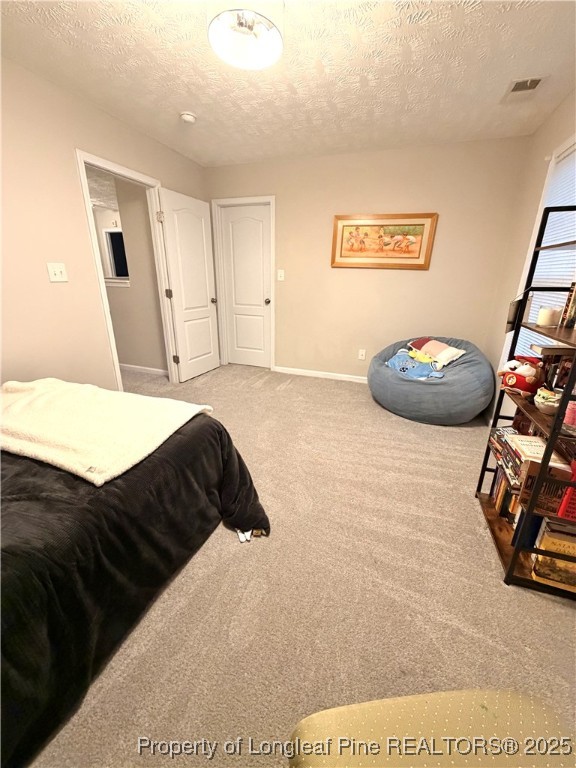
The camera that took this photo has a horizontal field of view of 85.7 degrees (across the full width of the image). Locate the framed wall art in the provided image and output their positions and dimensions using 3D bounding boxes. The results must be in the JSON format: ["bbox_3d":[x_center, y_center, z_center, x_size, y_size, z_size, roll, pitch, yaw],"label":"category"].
[{"bbox_3d":[0.996,-1.514,3.326,1.035,0.525,0.030,8,21,18],"label":"framed wall art"}]

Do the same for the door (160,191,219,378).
[{"bbox_3d":[-1.117,-1.079,3.698,0.040,2.030,0.762,11,22,24],"label":"door"}]

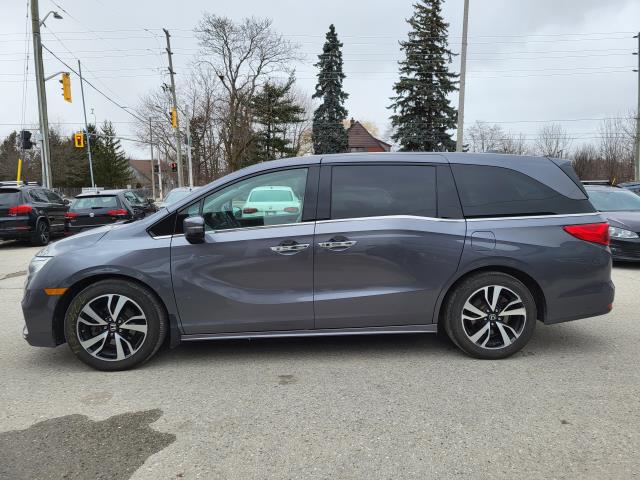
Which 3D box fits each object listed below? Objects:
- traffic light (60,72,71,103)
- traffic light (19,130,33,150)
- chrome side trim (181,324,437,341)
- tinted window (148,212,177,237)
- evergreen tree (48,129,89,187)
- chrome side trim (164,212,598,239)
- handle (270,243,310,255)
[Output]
[{"bbox_3d":[-10.117,-6.043,19.200,0.420,1.120,0.540,0,7,3],"label":"traffic light"},{"bbox_3d":[-11.731,-3.966,19.200,0.380,0.740,0.360,0,7,6],"label":"traffic light"},{"bbox_3d":[-0.074,0.737,3.820,2.024,0.055,0.045,-1,7,-3],"label":"chrome side trim"},{"bbox_3d":[-1.237,-0.120,3.779,0.230,0.200,0.050,-1,7,-3],"label":"tinted window"},{"bbox_3d":[-28.884,-8.793,55.305,4.600,8.100,4.600,-1,7,0],"label":"evergreen tree"},{"bbox_3d":[0.490,-0.115,3.792,3.600,0.160,0.100,-1,7,-3],"label":"chrome side trim"},{"bbox_3d":[-0.227,0.058,3.708,0.298,0.060,0.060,-1,7,-3],"label":"handle"}]

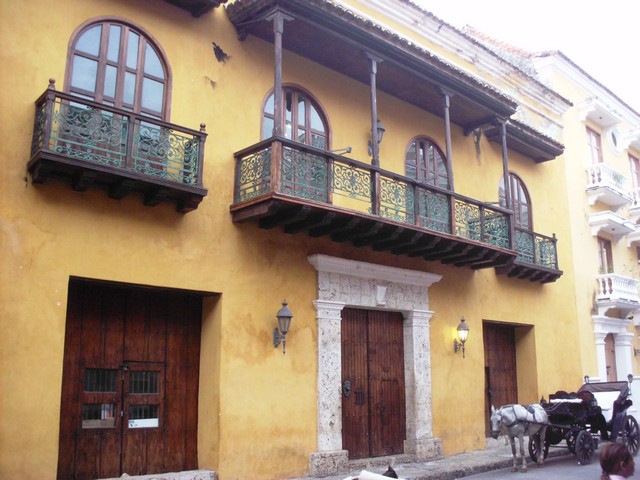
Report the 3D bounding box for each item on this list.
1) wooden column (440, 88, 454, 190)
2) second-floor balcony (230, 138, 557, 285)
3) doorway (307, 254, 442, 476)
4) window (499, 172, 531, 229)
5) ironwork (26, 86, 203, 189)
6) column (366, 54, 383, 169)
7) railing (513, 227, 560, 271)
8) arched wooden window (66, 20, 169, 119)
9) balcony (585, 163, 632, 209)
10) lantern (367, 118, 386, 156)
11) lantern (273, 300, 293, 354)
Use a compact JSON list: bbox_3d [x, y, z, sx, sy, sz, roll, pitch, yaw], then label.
[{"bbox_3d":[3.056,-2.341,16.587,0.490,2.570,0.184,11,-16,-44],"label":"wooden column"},{"bbox_3d":[2.946,-0.260,16.840,11.761,1.408,1.244,11,-16,-44],"label":"second-floor balcony"},{"bbox_3d":[1.292,2.668,15.263,4.223,4.233,0.551,11,-16,-44],"label":"doorway"},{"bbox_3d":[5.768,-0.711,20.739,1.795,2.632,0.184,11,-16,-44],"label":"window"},{"bbox_3d":[-3.163,-1.490,11.343,2.846,1.071,0.612,11,-16,-44],"label":"ironwork"},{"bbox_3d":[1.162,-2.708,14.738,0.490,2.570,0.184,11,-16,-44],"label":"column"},{"bbox_3d":[5.987,0.292,20.271,2.754,1.051,0.612,11,-16,-44],"label":"railing"},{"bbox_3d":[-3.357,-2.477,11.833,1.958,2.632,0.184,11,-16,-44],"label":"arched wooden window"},{"bbox_3d":[10.752,-1.869,26.113,0.788,1.229,2.648,-10,-15,41],"label":"balcony"},{"bbox_3d":[1.310,-2.326,16.221,0.316,1.020,0.388,11,-16,-44],"label":"lantern"},{"bbox_3d":[-0.688,1.668,13.369,0.316,1.051,0.388,11,-16,-44],"label":"lantern"}]

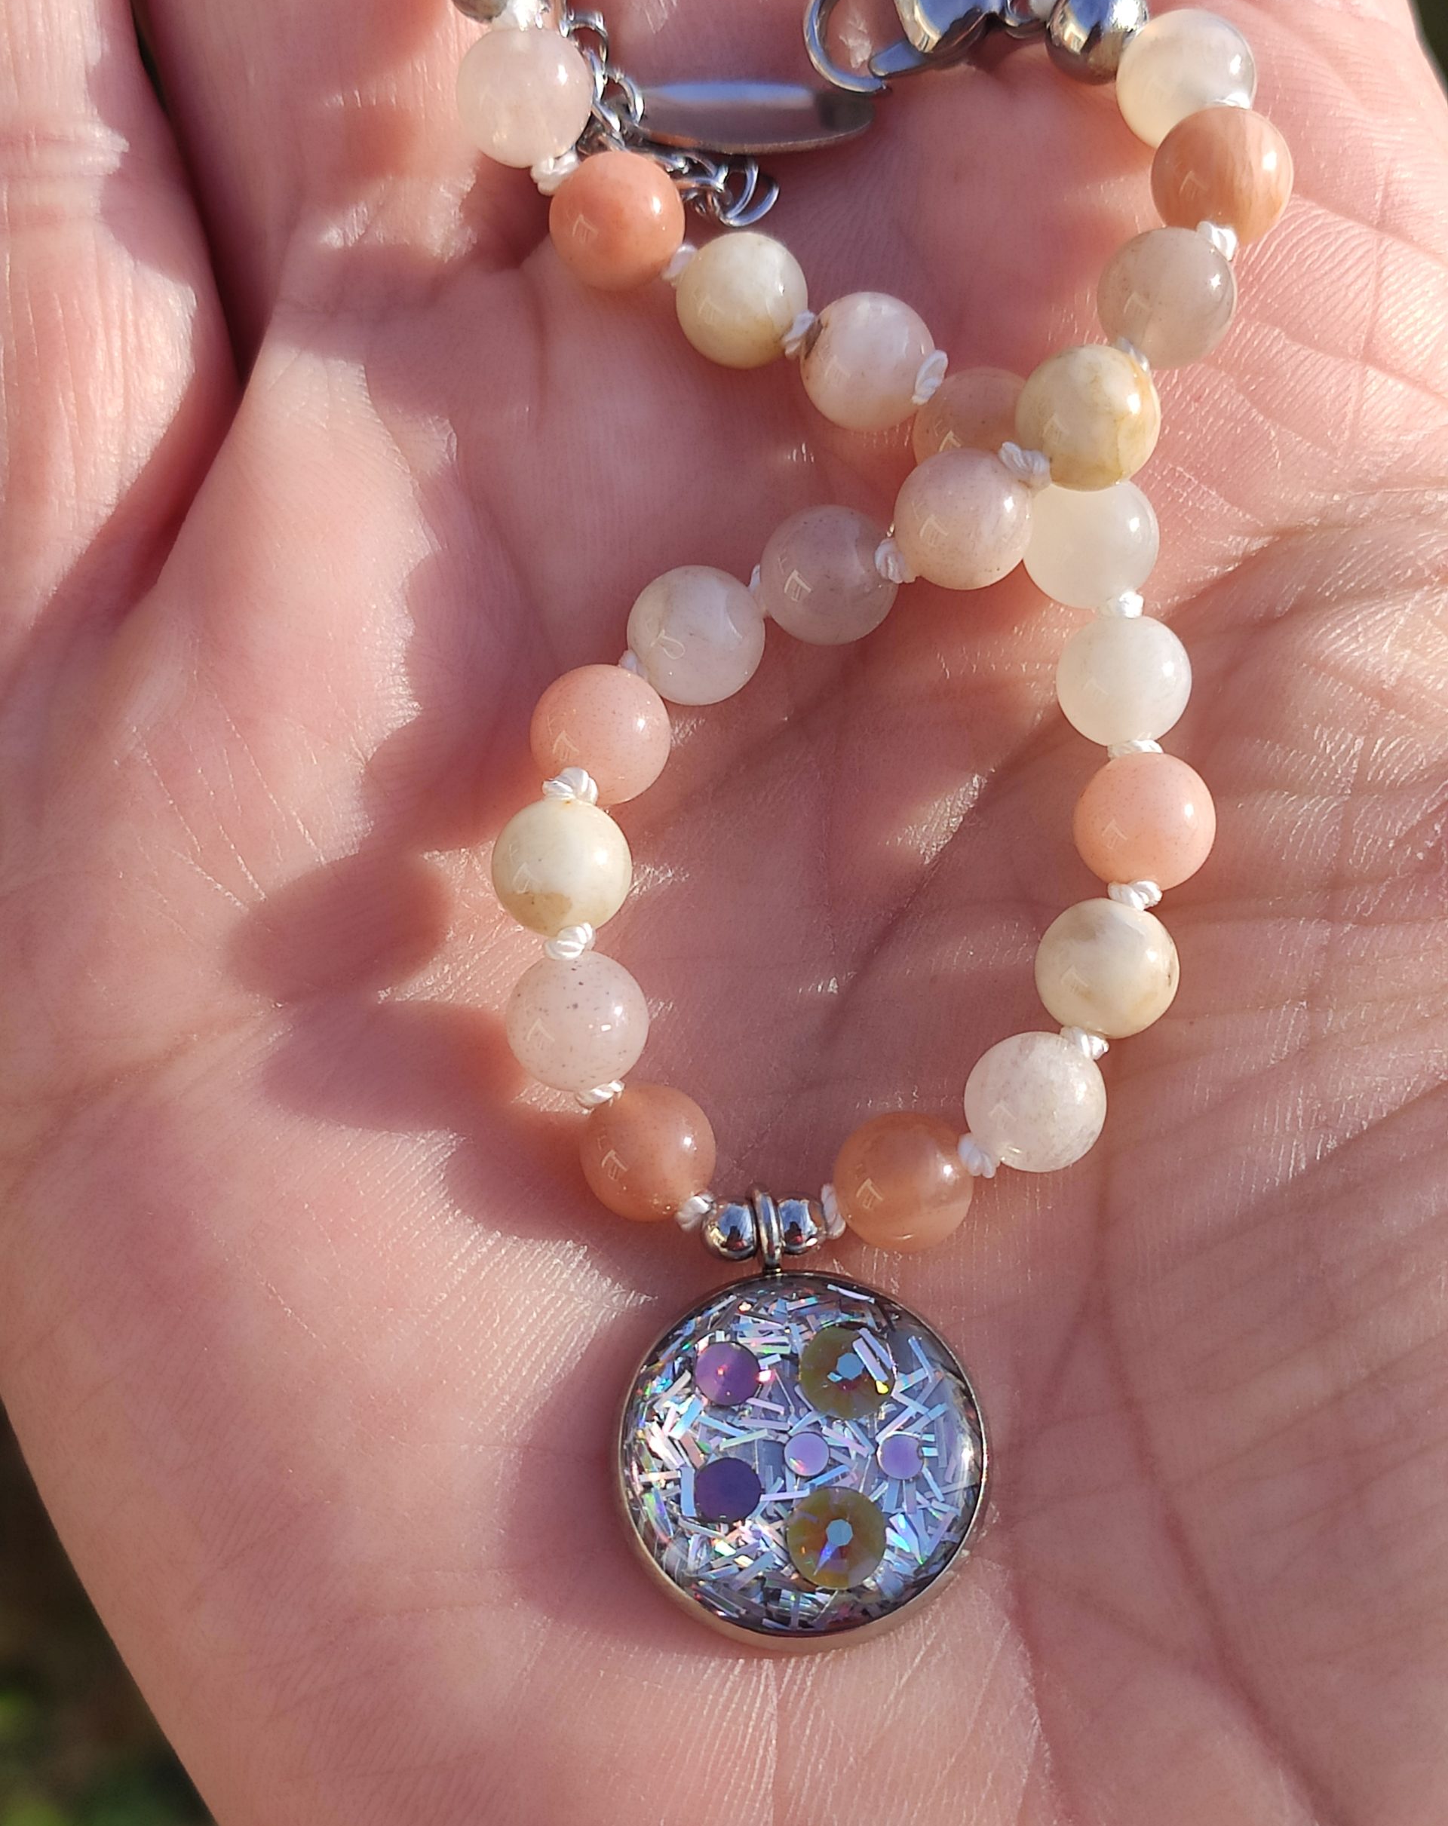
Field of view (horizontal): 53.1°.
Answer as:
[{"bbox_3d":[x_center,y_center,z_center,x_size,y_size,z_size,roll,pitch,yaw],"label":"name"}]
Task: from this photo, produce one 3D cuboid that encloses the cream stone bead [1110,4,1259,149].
[{"bbox_3d":[0.028,-0.050,0.086,0.008,0.008,0.008,0,60,0],"label":"cream stone bead"}]

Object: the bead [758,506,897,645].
[{"bbox_3d":[0.006,-0.020,0.085,0.008,0.008,0.008,1,55,-1],"label":"bead"}]

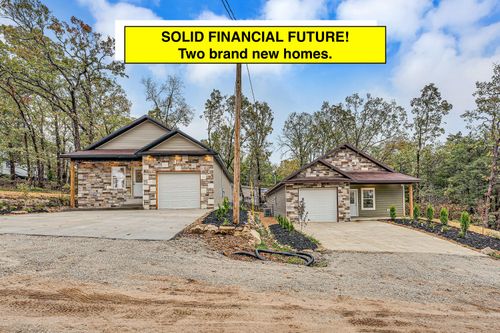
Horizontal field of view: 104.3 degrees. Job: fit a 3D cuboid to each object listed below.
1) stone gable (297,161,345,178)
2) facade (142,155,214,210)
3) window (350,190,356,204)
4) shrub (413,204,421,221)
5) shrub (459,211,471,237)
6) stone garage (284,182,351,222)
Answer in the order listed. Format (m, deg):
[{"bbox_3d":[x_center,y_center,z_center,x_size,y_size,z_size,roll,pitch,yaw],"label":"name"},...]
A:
[{"bbox_3d":[5.041,0.250,14.020,3.500,1.300,0.300,-1,-3,0],"label":"stone gable"},{"bbox_3d":[-4.768,1.086,13.150,4.780,3.600,0.400,-1,-3,0],"label":"facade"},{"bbox_3d":[8.025,2.432,15.250,0.580,1.080,0.080,-1,-3,0],"label":"window"},{"bbox_3d":[11.498,3.185,13.400,0.420,1.070,0.420,-1,-3,0],"label":"shrub"},{"bbox_3d":[11.586,3.160,10.500,0.460,1.300,0.460,-1,-3,0],"label":"shrub"},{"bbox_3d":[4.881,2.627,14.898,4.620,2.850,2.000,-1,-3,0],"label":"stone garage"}]

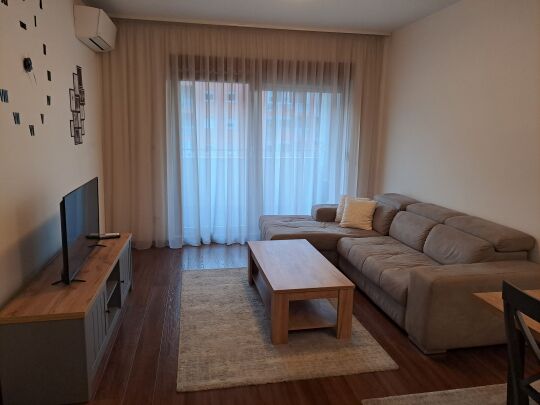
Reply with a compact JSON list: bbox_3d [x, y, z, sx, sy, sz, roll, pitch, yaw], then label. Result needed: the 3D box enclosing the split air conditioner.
[{"bbox_3d":[-1.718,-1.699,3.905,0.215,0.280,0.800,-1,10,-11],"label":"split air conditioner"}]

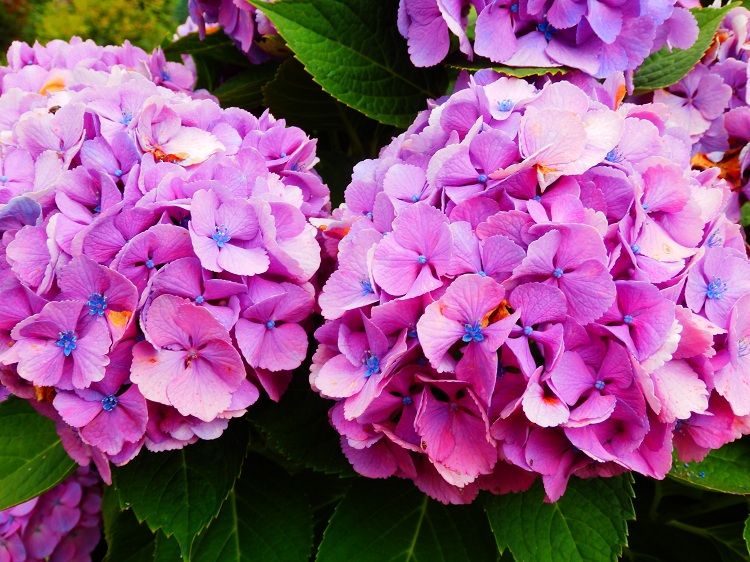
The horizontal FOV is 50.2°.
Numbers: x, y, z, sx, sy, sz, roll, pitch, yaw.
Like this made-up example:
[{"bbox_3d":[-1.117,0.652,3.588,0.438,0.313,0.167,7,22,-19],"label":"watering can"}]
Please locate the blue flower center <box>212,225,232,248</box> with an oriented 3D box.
[{"bbox_3d":[-0.066,-0.019,0.345,0.009,0.007,0.010,-8,67,-18],"label":"blue flower center"}]

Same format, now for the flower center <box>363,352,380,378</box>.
[{"bbox_3d":[-0.002,0.037,0.355,0.008,0.007,0.012,9,67,18],"label":"flower center"}]

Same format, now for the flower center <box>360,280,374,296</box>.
[{"bbox_3d":[-0.003,0.003,0.370,0.007,0.007,0.007,11,71,23],"label":"flower center"}]

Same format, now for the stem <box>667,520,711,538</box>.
[{"bbox_3d":[0.172,0.136,0.440,0.025,0.005,0.005,22,0,-6],"label":"stem"}]

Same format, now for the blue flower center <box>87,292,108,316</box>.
[{"bbox_3d":[-0.116,0.010,0.335,0.009,0.010,0.007,-10,-4,-21],"label":"blue flower center"}]

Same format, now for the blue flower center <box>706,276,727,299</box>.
[{"bbox_3d":[0.156,0.003,0.365,0.009,0.010,0.007,3,-17,6],"label":"blue flower center"}]

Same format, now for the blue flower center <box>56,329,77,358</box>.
[{"bbox_3d":[-0.129,0.026,0.335,0.008,0.011,0.007,-10,-14,-21],"label":"blue flower center"}]

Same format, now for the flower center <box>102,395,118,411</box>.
[{"bbox_3d":[-0.111,0.051,0.335,0.007,0.007,0.007,-9,-7,-19],"label":"flower center"}]

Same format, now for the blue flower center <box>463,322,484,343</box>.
[{"bbox_3d":[0.041,0.021,0.330,0.009,0.007,0.008,4,67,8],"label":"blue flower center"}]

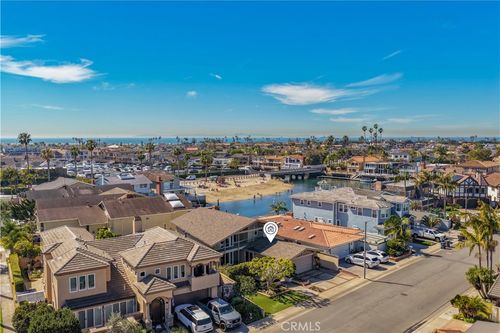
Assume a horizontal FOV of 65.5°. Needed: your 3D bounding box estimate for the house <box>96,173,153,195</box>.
[{"bbox_3d":[-35.215,6.054,109.775,12.500,7.200,15.000,-3,5,-30],"label":"house"}]

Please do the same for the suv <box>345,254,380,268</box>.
[{"bbox_3d":[16.252,12.986,55.941,1.850,1.580,4.700,-4,6,-43],"label":"suv"}]

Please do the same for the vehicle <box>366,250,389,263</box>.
[{"bbox_3d":[18.440,13.090,58.150,1.800,1.650,4.500,-4,6,-43],"label":"vehicle"}]

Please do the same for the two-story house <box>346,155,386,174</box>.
[{"bbox_3d":[58.523,-1.154,195.585,19.500,8.500,13.000,1,5,15],"label":"two-story house"}]

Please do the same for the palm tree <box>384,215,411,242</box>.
[{"bbox_3d":[23.519,10.464,61.977,4.000,5.700,4.000,0,4,0],"label":"palm tree"}]

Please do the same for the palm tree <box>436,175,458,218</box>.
[{"bbox_3d":[44.040,6.770,86.750,4.480,10.020,4.480,0,4,0],"label":"palm tree"}]

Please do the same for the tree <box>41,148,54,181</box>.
[{"bbox_3d":[-74.206,0.333,142.439,4.200,13.600,4.200,0,4,0],"label":"tree"}]

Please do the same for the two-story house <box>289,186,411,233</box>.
[{"bbox_3d":[21.190,8.440,79.960,15.380,7.690,19.730,-4,6,-43],"label":"two-story house"}]

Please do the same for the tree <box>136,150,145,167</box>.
[{"bbox_3d":[-59.430,-3.120,211.530,4.360,11.180,4.360,0,4,0],"label":"tree"}]

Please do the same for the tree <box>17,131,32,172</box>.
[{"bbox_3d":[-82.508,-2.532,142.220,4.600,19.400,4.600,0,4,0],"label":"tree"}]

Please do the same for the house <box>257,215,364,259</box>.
[{"bbox_3d":[8.350,11.000,65.370,11.740,4.760,19.940,-4,6,-43],"label":"house"}]

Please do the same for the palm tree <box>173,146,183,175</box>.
[{"bbox_3d":[-32.148,-1.889,172.357,4.000,13.500,4.000,0,4,0],"label":"palm tree"}]

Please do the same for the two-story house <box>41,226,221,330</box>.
[{"bbox_3d":[-13.548,10.798,43.748,16.500,7.800,18.000,-2,5,-29],"label":"two-story house"}]

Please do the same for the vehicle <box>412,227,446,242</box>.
[{"bbox_3d":[31.720,12.100,69.680,5.700,1.900,2.000,4,6,40],"label":"vehicle"}]

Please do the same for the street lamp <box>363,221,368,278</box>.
[{"bbox_3d":[14.684,10.582,49.133,0.350,7.410,0.600,-4,6,-43],"label":"street lamp"}]

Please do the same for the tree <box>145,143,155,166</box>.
[{"bbox_3d":[-54.530,-5.220,211.380,5.180,15.380,5.180,0,4,0],"label":"tree"}]

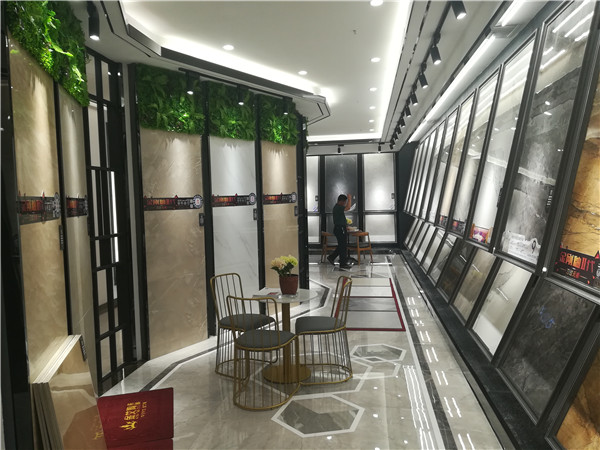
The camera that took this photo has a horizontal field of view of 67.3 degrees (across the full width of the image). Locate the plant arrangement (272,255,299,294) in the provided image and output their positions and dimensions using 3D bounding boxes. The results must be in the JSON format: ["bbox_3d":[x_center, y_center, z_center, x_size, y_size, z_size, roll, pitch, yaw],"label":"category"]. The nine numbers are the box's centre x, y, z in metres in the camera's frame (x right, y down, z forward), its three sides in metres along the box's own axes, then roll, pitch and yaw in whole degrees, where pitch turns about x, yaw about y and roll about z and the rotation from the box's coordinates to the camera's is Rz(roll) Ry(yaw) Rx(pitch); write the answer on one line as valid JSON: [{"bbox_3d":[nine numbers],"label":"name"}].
[{"bbox_3d":[-0.147,0.472,4.277,0.245,0.352,0.210,-1,3,9],"label":"plant arrangement"}]

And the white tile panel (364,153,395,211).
[{"bbox_3d":[2.207,-1.208,12.510,0.830,1.620,0.050,-1,-4,9],"label":"white tile panel"}]

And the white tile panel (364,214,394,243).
[{"bbox_3d":[2.387,0.104,13.431,0.900,0.880,0.040,-1,-20,9],"label":"white tile panel"}]

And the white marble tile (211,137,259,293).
[{"bbox_3d":[-0.823,0.107,5.743,0.040,2.380,0.910,1,4,30],"label":"white marble tile"}]

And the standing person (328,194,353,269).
[{"bbox_3d":[0.937,0.125,10.428,0.560,1.680,0.500,-1,4,9],"label":"standing person"}]

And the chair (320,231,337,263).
[{"bbox_3d":[0.822,0.557,11.209,0.520,0.770,0.520,-3,4,-16],"label":"chair"}]

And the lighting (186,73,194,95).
[{"bbox_3d":[-1.144,-1.478,4.707,0.066,0.200,0.066,2,5,43],"label":"lighting"}]

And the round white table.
[{"bbox_3d":[-0.130,1.019,4.168,0.610,0.745,0.610,-1,4,0],"label":"round white table"}]

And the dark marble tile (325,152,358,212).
[{"bbox_3d":[1.167,-1.167,12.669,0.870,1.620,0.050,-1,-4,9],"label":"dark marble tile"}]

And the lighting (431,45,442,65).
[{"bbox_3d":[1.196,-1.494,3.950,0.066,0.155,0.066,-14,2,9],"label":"lighting"}]

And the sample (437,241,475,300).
[{"bbox_3d":[2.248,0.625,6.474,0.050,0.900,0.910,23,7,6],"label":"sample"}]

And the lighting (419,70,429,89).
[{"bbox_3d":[1.202,-1.414,4.386,0.100,0.170,0.080,-1,4,9],"label":"lighting"}]

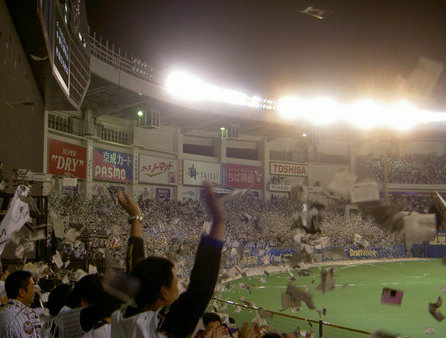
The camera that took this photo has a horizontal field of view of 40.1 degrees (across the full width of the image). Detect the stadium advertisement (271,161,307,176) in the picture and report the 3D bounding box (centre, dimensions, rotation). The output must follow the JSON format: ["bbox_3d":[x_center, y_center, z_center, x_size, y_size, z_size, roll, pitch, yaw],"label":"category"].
[{"bbox_3d":[15.826,0.131,146.480,13.310,3.210,0.400,3,-5,-41],"label":"stadium advertisement"}]

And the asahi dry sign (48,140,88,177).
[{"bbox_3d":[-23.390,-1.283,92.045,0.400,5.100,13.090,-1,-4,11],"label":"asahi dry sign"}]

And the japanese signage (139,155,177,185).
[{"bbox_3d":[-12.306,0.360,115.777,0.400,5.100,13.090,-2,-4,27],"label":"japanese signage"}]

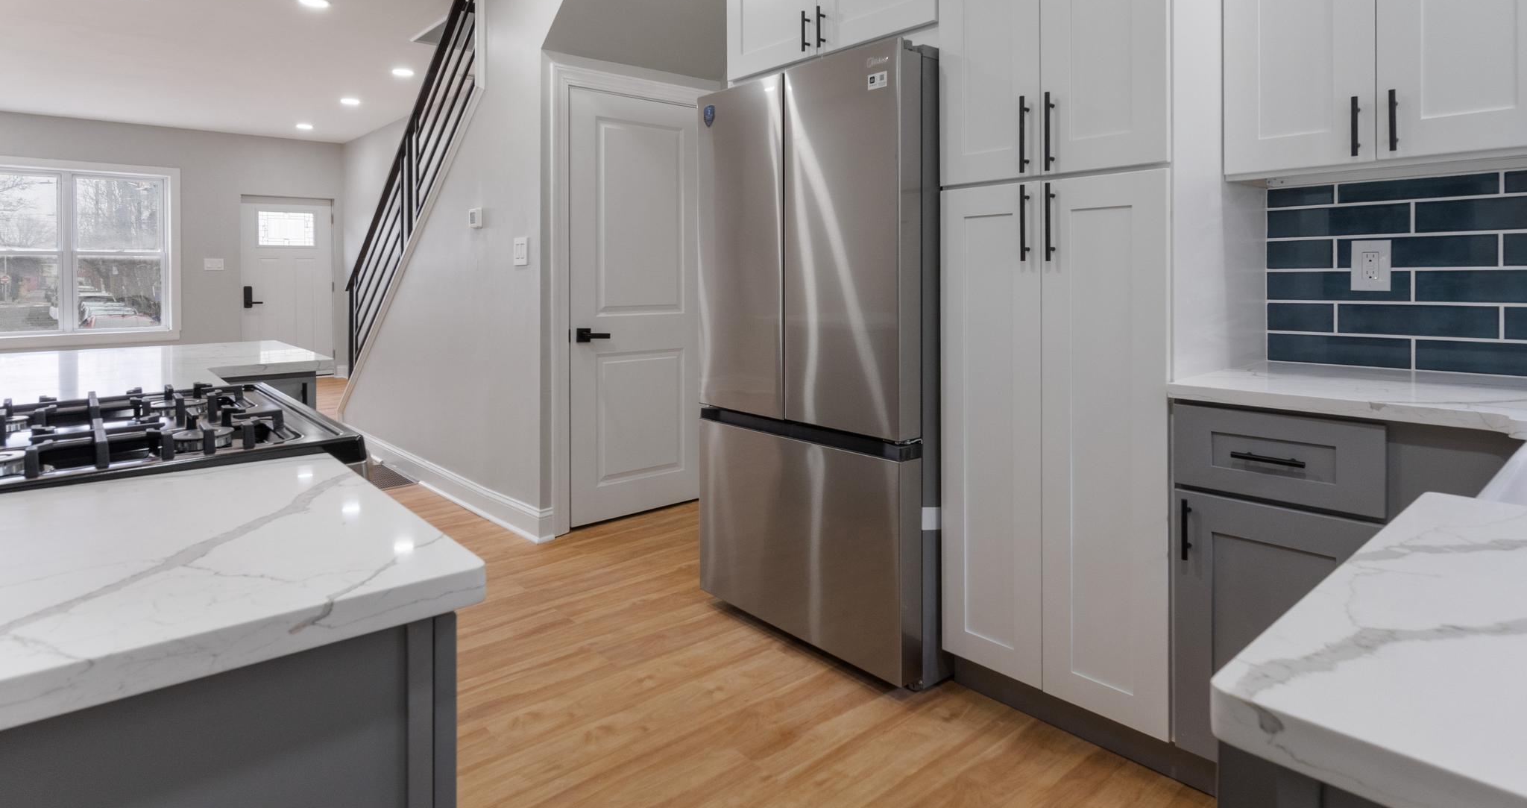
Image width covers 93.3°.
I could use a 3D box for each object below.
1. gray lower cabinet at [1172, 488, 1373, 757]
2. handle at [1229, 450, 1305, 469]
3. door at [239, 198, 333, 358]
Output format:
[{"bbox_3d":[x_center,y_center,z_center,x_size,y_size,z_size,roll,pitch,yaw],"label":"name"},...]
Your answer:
[{"bbox_3d":[1.235,0.475,1.680,0.560,0.570,0.380,-7,9,-43],"label":"gray lower cabinet"},{"bbox_3d":[1.055,0.115,1.510,0.034,0.014,0.131,-7,9,-43],"label":"handle"},{"bbox_3d":[-5.580,-1.380,8.450,0.930,2.060,0.060,-7,9,-43],"label":"door"}]

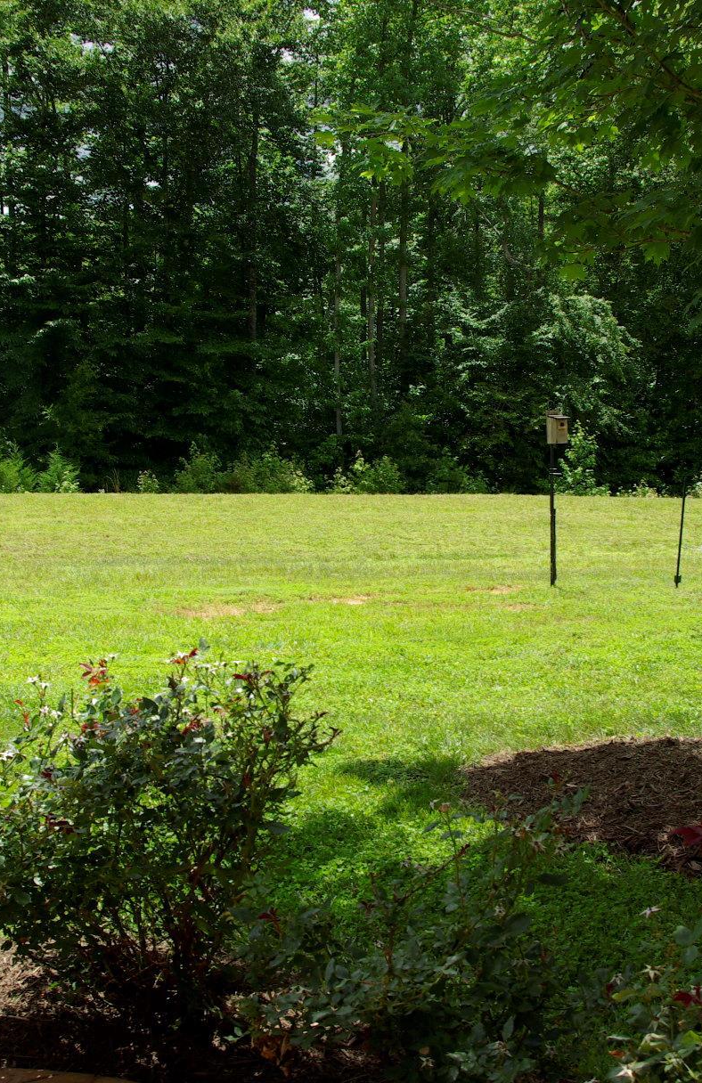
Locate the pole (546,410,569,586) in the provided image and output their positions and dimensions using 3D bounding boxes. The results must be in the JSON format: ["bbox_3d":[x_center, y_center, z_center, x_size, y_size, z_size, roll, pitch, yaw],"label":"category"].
[{"bbox_3d":[1.840,-0.396,12.232,0.140,1.580,0.170,-5,8,-37],"label":"pole"}]

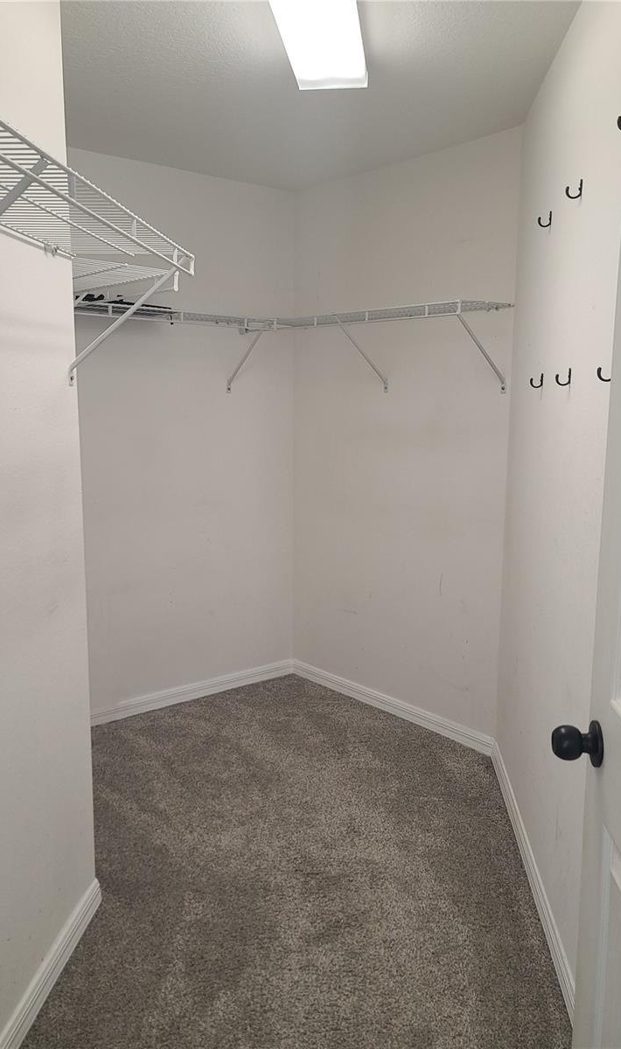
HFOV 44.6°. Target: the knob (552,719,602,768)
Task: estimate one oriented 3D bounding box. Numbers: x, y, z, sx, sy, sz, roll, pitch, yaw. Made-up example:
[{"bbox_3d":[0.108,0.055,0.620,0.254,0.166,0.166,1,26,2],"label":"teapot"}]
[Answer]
[{"bbox_3d":[0.390,0.321,1.115,0.062,0.066,0.066,1,9,6],"label":"knob"}]

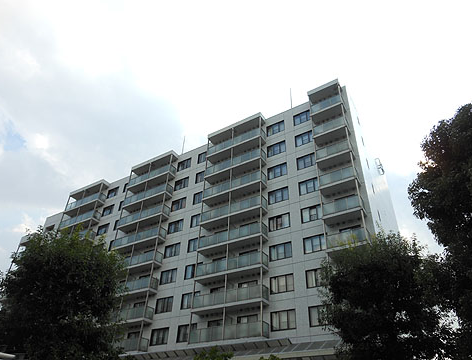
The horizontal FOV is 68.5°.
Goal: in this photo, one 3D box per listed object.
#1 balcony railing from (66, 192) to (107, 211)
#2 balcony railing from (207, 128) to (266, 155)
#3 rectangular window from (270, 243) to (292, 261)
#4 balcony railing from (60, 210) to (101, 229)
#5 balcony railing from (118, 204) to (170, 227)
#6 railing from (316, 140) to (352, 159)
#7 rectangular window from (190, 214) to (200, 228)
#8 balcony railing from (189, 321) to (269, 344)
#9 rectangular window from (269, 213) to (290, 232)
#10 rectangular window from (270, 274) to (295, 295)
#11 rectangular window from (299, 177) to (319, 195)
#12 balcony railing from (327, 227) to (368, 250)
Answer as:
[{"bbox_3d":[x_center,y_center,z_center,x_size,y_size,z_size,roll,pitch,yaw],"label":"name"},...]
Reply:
[{"bbox_3d":[-22.809,3.962,52.487,7.737,1.100,1.279,-19,-40,28],"label":"balcony railing"},{"bbox_3d":[-0.049,-3.909,39.385,7.143,1.091,1.201,-19,-40,28],"label":"balcony railing"},{"bbox_3d":[3.912,6.290,30.319,2.135,1.413,0.120,-19,-40,28],"label":"rectangular window"},{"bbox_3d":[-22.848,6.188,50.642,7.793,1.225,1.263,-19,-39,28],"label":"balcony railing"},{"bbox_3d":[-11.258,4.622,41.951,7.341,1.142,1.222,-19,-40,27],"label":"balcony railing"},{"bbox_3d":[8.977,-2.337,31.491,3.095,1.100,1.279,-19,-40,28],"label":"railing"},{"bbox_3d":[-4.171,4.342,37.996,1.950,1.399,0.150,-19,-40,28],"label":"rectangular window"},{"bbox_3d":[-0.676,12.681,28.331,7.152,1.225,1.263,-19,-39,28],"label":"balcony railing"},{"bbox_3d":[3.930,3.825,31.350,2.091,1.379,0.150,-19,-40,27],"label":"rectangular window"},{"bbox_3d":[3.802,8.619,28.663,2.135,1.413,0.120,-19,-40,28],"label":"rectangular window"},{"bbox_3d":[6.811,0.585,31.881,2.083,1.388,0.147,-19,-39,28],"label":"rectangular window"},{"bbox_3d":[8.489,4.594,26.119,3.023,1.142,1.222,-19,-40,27],"label":"balcony railing"}]

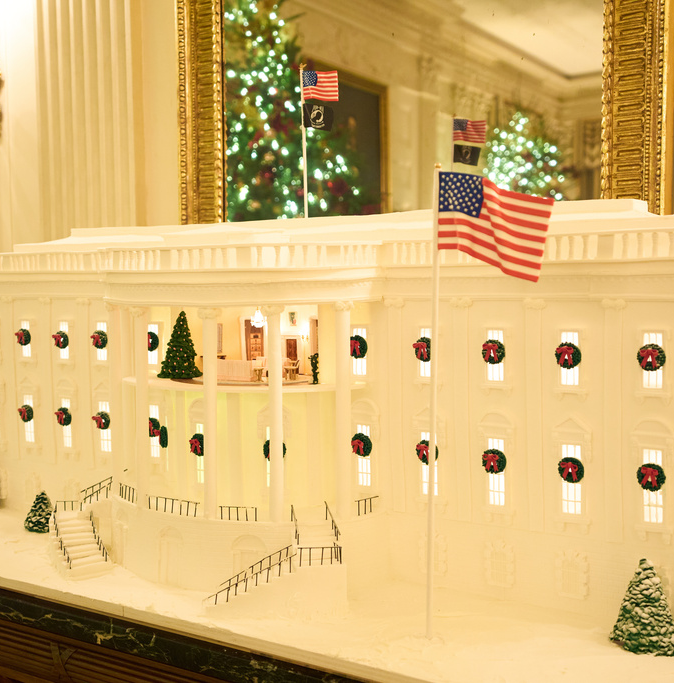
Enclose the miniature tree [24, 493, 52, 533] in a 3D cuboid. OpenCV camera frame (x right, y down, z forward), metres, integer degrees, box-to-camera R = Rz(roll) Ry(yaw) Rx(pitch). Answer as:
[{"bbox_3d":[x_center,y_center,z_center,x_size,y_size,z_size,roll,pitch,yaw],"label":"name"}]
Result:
[{"bbox_3d":[-0.576,0.329,1.939,0.067,0.070,0.067,2,4,35],"label":"miniature tree"}]

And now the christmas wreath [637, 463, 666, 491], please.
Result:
[{"bbox_3d":[0.435,0.189,1.380,0.037,0.037,0.018,2,5,35],"label":"christmas wreath"}]

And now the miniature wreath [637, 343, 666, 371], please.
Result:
[{"bbox_3d":[0.419,0.020,1.330,0.037,0.037,0.020,2,5,36],"label":"miniature wreath"}]

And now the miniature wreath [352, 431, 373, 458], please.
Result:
[{"bbox_3d":[0.041,0.165,1.582,0.037,0.037,0.014,2,4,35],"label":"miniature wreath"}]

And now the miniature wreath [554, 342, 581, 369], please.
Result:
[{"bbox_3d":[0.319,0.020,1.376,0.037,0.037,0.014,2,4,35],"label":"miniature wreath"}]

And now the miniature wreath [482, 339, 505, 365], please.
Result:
[{"bbox_3d":[0.230,0.016,1.466,0.037,0.037,0.020,2,5,36],"label":"miniature wreath"}]

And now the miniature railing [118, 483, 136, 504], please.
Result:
[{"bbox_3d":[-0.368,0.267,1.746,0.004,0.024,0.062,-4,5,-37],"label":"miniature railing"}]

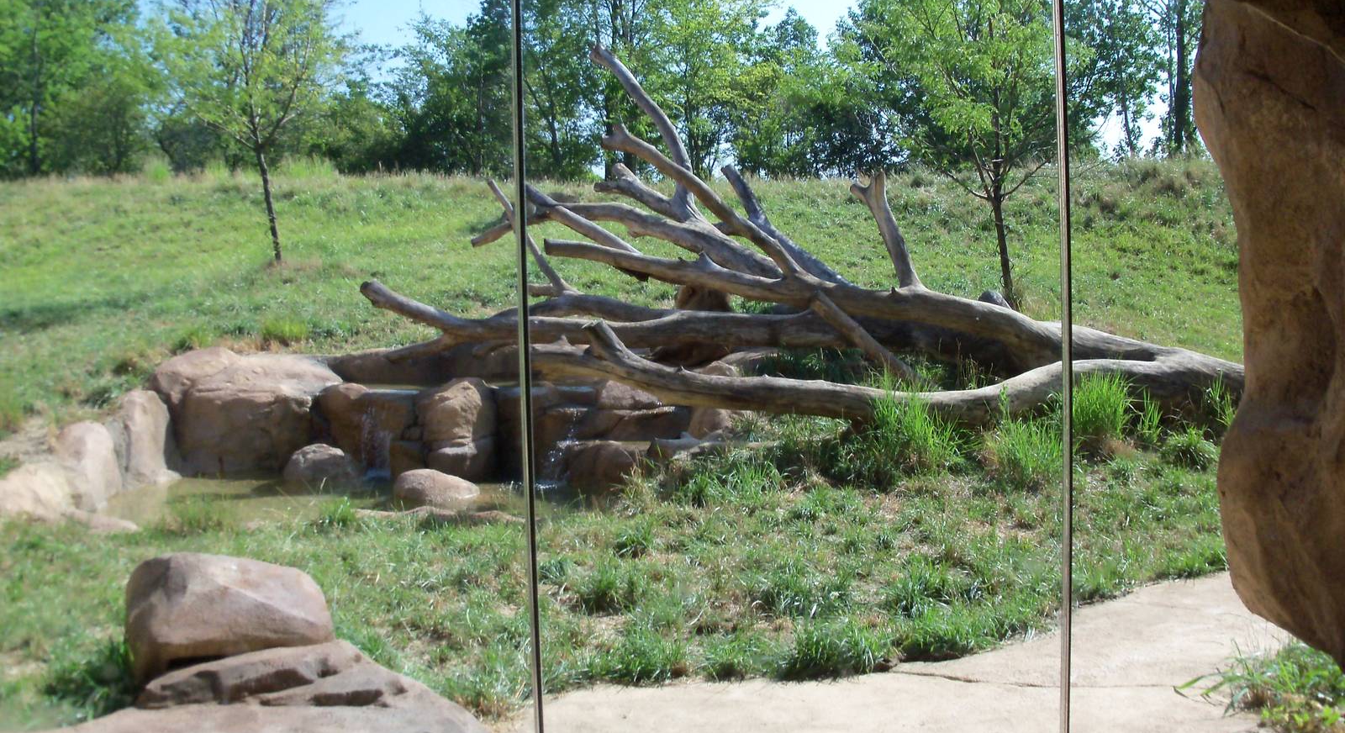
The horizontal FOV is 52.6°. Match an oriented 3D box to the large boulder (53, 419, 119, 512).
[{"bbox_3d":[-3.870,0.657,9.000,0.450,0.560,0.500,-1,5,0],"label":"large boulder"}]

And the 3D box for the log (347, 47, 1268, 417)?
[{"bbox_3d":[1.120,-1.021,10.700,7.100,2.750,2.900,-1,5,0],"label":"log"}]

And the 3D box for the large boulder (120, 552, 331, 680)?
[{"bbox_3d":[-1.612,0.908,4.950,0.730,0.420,0.500,-1,5,0],"label":"large boulder"}]

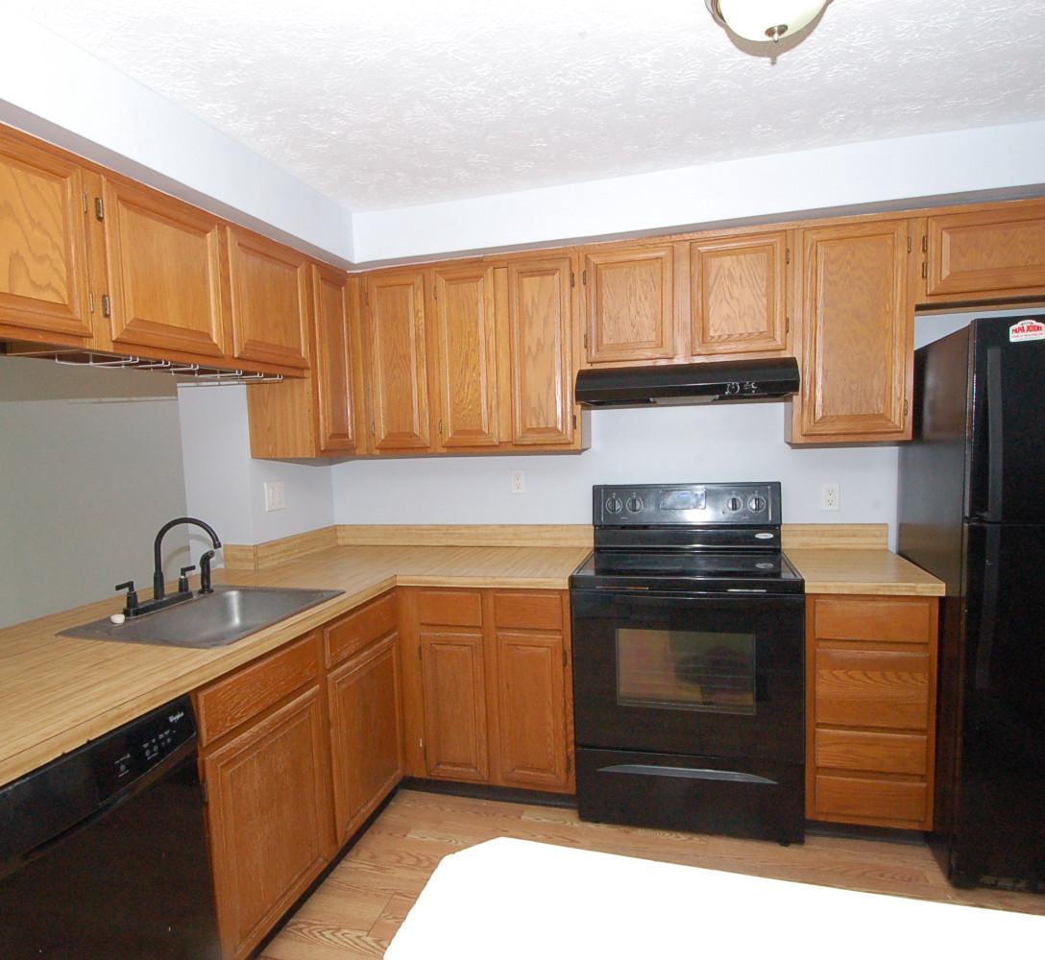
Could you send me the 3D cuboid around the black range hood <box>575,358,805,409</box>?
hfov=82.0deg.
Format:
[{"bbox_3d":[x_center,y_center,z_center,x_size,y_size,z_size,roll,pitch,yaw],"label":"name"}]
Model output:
[{"bbox_3d":[0.629,-0.369,2.362,0.766,0.132,0.490,-1,4,15],"label":"black range hood"}]

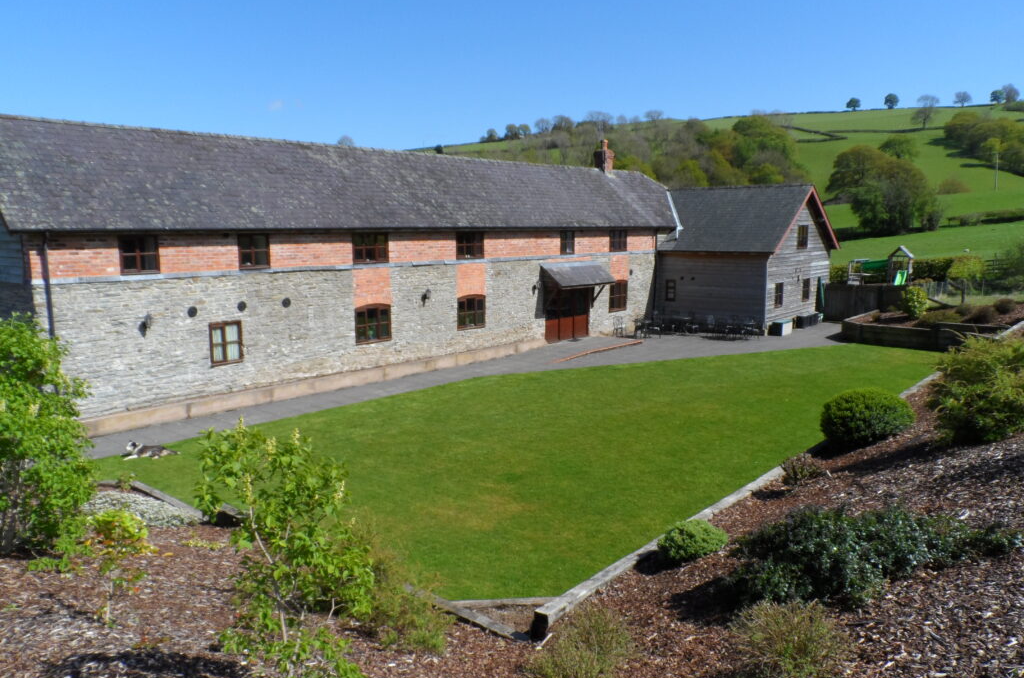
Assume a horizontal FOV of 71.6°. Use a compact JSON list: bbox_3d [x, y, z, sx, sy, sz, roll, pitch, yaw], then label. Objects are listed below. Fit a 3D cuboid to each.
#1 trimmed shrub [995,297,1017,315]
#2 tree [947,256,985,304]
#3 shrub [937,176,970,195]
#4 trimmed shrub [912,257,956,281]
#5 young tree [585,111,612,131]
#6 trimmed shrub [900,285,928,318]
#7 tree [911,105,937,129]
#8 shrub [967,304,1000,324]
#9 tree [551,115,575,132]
[{"bbox_3d":[18.277,-1.203,26.300,0.658,0.670,0.625,6,11,34],"label":"trimmed shrub"},{"bbox_3d":[19.661,-2.576,30.800,1.336,2.080,1.270,5,10,32],"label":"tree"},{"bbox_3d":[93.234,-32.425,150.000,6.112,4.137,5.195,5,10,31],"label":"shrub"},{"bbox_3d":[25.509,-4.146,43.000,2.190,1.570,1.314,5,10,30],"label":"trimmed shrub"},{"bbox_3d":[36.528,-91.468,300.000,12.040,8.981,11.438,1,9,7],"label":"young tree"},{"bbox_3d":[15.432,-1.401,27.300,0.981,1.313,0.981,5,10,29],"label":"trimmed shrub"},{"bbox_3d":[168.030,-90.460,290.000,9.076,9.461,8.623,5,10,29],"label":"tree"},{"bbox_3d":[16.693,-0.904,25.200,0.944,0.714,0.897,6,11,33],"label":"shrub"},{"bbox_3d":[21.326,-90.415,300.000,10.407,7.761,9.886,0,9,4],"label":"tree"}]

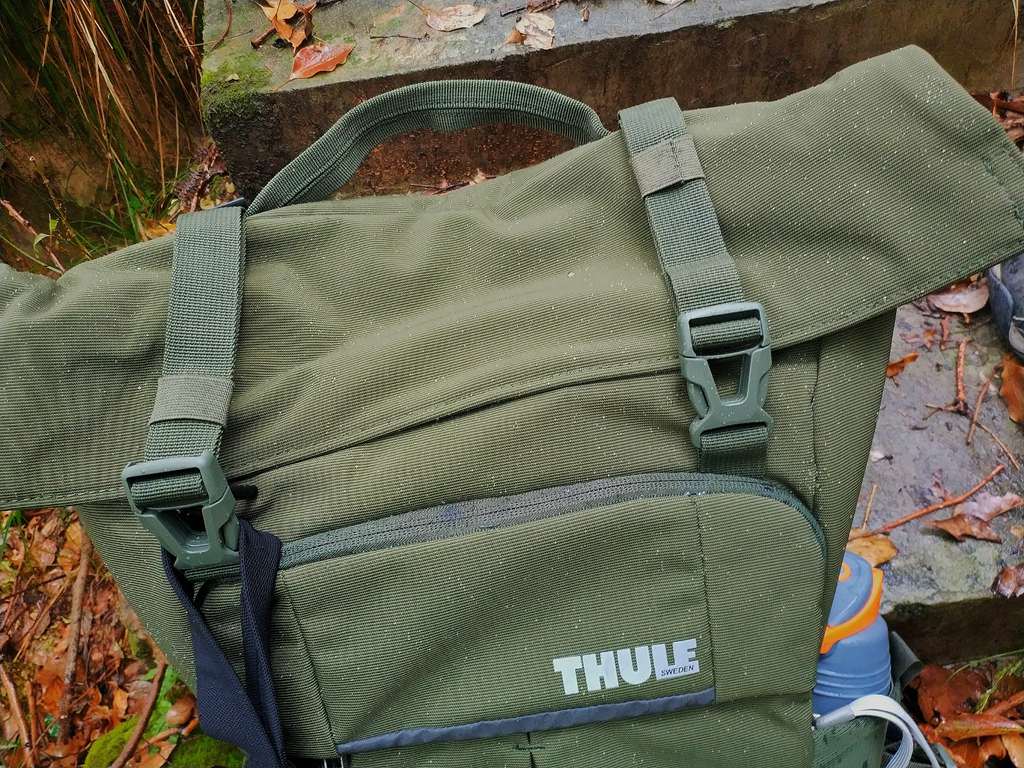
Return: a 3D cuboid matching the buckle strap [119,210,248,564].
[{"bbox_3d":[-0.126,0.000,0.369,0.044,0.032,0.145,2,82,0],"label":"buckle strap"}]

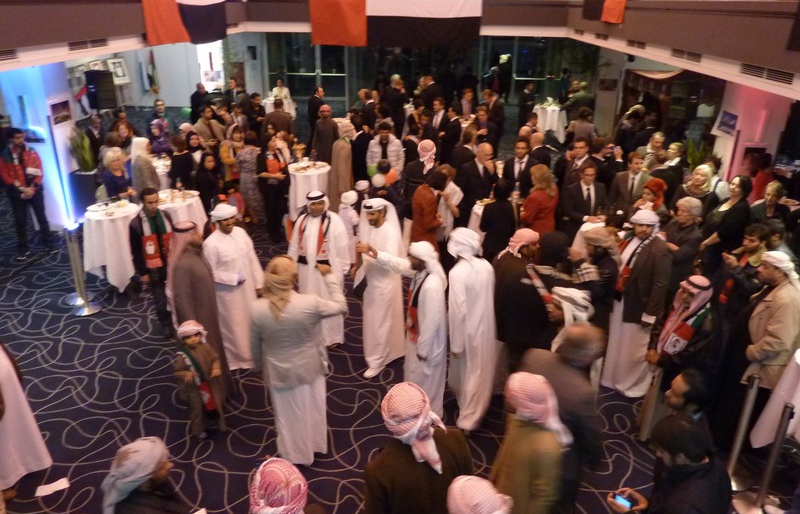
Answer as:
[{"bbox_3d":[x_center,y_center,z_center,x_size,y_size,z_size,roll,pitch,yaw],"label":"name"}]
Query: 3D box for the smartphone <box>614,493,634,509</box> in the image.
[{"bbox_3d":[0.981,1.069,2.520,0.115,0.012,0.060,30,27,0],"label":"smartphone"}]

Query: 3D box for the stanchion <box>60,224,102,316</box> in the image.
[{"bbox_3d":[-3.781,0.150,6.778,0.350,0.980,0.350,1,24,0],"label":"stanchion"}]

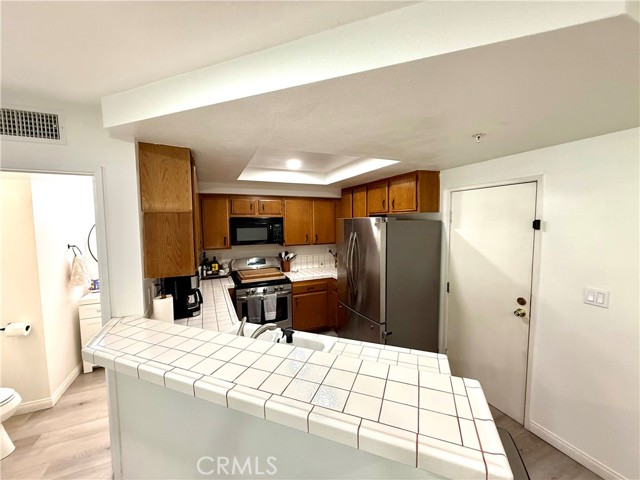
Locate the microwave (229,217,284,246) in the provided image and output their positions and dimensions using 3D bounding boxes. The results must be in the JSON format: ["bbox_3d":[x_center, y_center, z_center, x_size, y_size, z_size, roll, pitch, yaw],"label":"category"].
[{"bbox_3d":[-0.965,-0.130,3.905,0.754,0.398,0.389,-2,5,-24],"label":"microwave"}]

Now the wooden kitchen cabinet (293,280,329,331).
[{"bbox_3d":[-0.254,0.988,4.175,0.612,0.852,0.619,-2,5,-24],"label":"wooden kitchen cabinet"}]

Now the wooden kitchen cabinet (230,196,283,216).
[{"bbox_3d":[-0.969,-0.499,3.910,0.769,0.307,0.330,-2,5,-24],"label":"wooden kitchen cabinet"}]

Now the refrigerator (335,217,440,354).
[{"bbox_3d":[0.740,0.628,3.085,0.857,1.758,0.910,-2,5,-24],"label":"refrigerator"}]

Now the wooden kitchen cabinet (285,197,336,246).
[{"bbox_3d":[-0.204,-0.305,4.264,0.903,0.754,0.330,-2,5,-24],"label":"wooden kitchen cabinet"}]

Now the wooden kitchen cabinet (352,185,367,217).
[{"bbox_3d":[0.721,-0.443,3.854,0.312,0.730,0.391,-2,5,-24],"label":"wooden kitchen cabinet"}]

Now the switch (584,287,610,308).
[{"bbox_3d":[1.854,0.388,1.739,0.012,0.115,0.118,-2,5,-24],"label":"switch"}]

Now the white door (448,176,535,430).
[{"bbox_3d":[1.569,0.532,2.457,0.050,2.031,0.770,-2,5,-24],"label":"white door"}]

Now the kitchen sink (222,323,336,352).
[{"bbox_3d":[-0.375,0.806,1.643,0.825,0.220,0.540,1,4,21],"label":"kitchen sink"}]

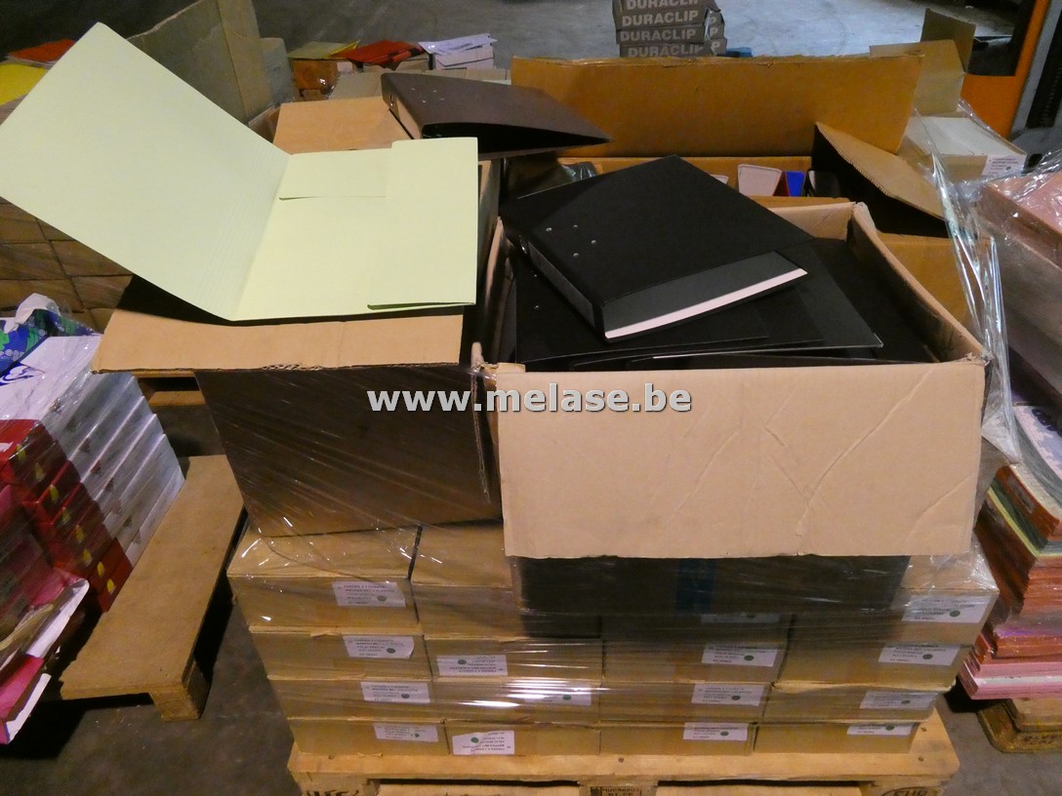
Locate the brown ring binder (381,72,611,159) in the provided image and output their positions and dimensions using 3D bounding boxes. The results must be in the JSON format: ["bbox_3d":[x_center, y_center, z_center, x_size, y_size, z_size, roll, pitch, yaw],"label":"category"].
[{"bbox_3d":[-0.063,-0.460,1.155,0.285,0.055,0.318,-11,37,-14],"label":"brown ring binder"}]

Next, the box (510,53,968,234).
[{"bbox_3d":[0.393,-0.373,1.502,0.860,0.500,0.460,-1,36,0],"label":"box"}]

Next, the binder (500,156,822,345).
[{"bbox_3d":[0.148,-0.213,0.969,0.285,0.052,0.318,-19,40,-14],"label":"binder"}]

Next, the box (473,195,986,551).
[{"bbox_3d":[0.228,0.016,1.042,0.520,0.410,0.460,-1,36,3],"label":"box"}]

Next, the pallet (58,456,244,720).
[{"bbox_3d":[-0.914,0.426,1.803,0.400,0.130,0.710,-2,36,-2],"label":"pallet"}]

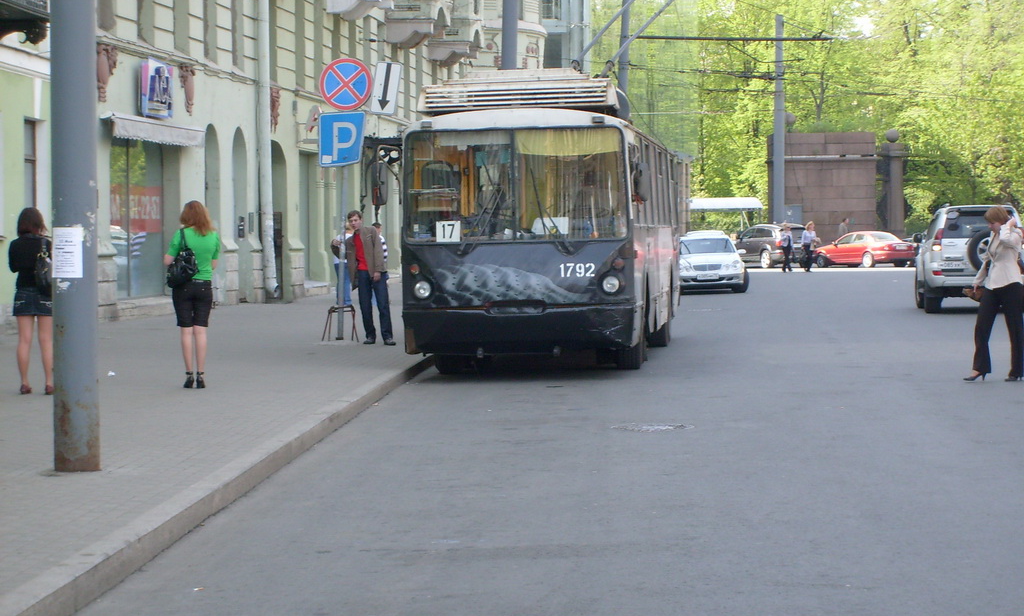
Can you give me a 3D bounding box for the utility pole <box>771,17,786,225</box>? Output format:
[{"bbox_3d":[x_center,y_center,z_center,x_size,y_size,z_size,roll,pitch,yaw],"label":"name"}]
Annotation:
[{"bbox_3d":[11.233,-7.117,114.341,0.430,10.350,0.430,0,2,0],"label":"utility pole"}]

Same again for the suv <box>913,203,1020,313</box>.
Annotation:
[{"bbox_3d":[8.170,-0.881,48.295,1.880,1.880,4.800,0,2,6],"label":"suv"}]

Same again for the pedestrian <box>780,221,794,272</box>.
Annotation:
[{"bbox_3d":[9.256,-2.032,91.480,0.500,1.650,0.360,-1,2,-25],"label":"pedestrian"}]

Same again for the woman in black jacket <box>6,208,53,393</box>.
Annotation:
[{"bbox_3d":[-4.242,-0.072,24.208,0.490,1.660,0.360,0,2,2],"label":"woman in black jacket"}]

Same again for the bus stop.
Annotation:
[{"bbox_3d":[9.013,-3.460,118.449,1.600,2.700,4.500,-1,2,-33],"label":"bus stop"}]

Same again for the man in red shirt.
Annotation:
[{"bbox_3d":[-1.873,-0.396,34.803,0.660,1.710,0.450,1,2,20],"label":"man in red shirt"}]

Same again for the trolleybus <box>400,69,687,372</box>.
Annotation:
[{"bbox_3d":[0.678,-1.148,34.848,2.500,3.500,11.800,-1,2,6],"label":"trolleybus"}]

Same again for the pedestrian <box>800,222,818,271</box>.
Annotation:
[{"bbox_3d":[9.985,-2.052,91.479,0.520,1.690,0.380,-1,2,-35],"label":"pedestrian"}]

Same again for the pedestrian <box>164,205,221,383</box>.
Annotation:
[{"bbox_3d":[-2.904,-0.111,24.707,0.540,1.710,0.380,0,2,-3],"label":"pedestrian"}]

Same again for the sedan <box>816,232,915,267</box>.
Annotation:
[{"bbox_3d":[13.665,-2.302,105.178,1.790,1.400,4.670,-1,2,-33],"label":"sedan"}]

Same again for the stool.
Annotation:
[{"bbox_3d":[-2.233,0.205,35.521,0.430,0.465,0.410,0,2,-10],"label":"stool"}]

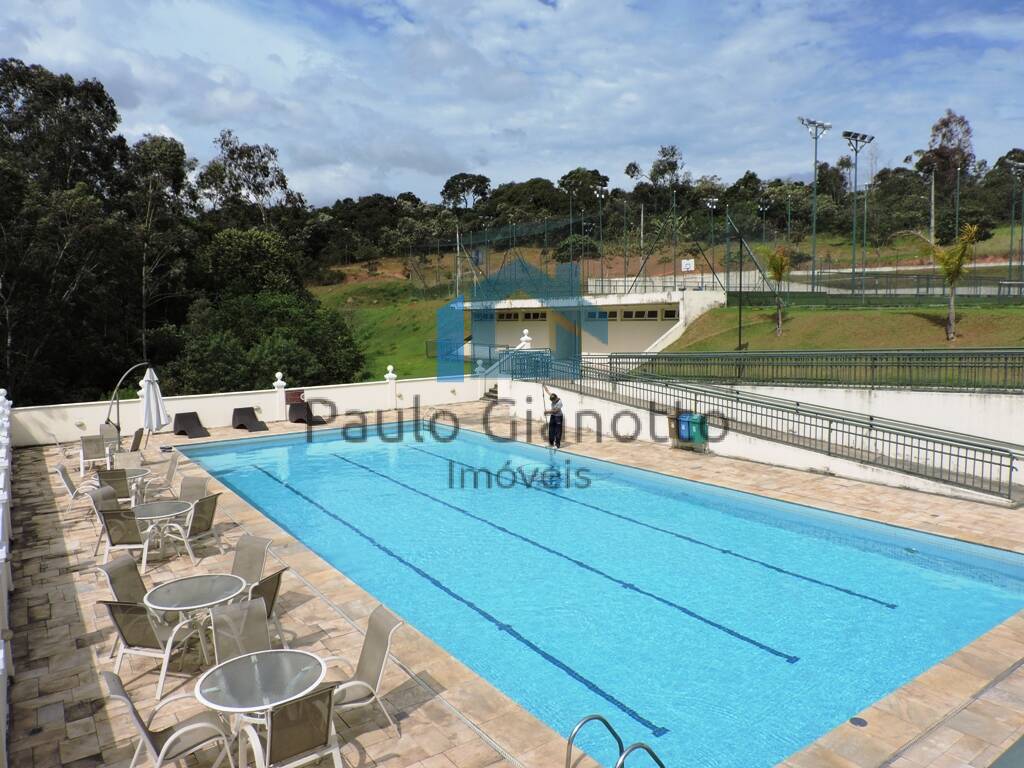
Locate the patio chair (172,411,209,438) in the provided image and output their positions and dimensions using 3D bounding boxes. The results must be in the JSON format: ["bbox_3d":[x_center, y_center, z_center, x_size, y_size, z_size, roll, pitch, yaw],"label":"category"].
[{"bbox_3d":[-10.096,1.302,22.447,0.640,0.670,1.200,-6,8,-42],"label":"patio chair"}]

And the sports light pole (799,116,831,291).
[{"bbox_3d":[13.479,-7.800,31.600,2.100,8.384,0.550,-5,7,-35],"label":"sports light pole"}]

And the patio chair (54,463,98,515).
[{"bbox_3d":[-8.300,2.015,13.677,0.740,0.990,0.590,-3,6,-20],"label":"patio chair"}]

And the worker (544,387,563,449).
[{"bbox_3d":[1.214,0.962,20.493,0.520,1.780,0.500,-4,7,-38],"label":"worker"}]

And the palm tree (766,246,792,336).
[{"bbox_3d":[9.392,-3.254,24.842,0.950,3.158,0.950,1,6,21],"label":"palm tree"}]

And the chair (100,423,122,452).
[{"bbox_3d":[-11.600,1.730,20.130,0.600,1.060,0.710,0,6,10],"label":"chair"}]

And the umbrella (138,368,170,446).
[{"bbox_3d":[-11.230,0.739,22.335,0.750,2.471,0.720,-5,7,-35],"label":"umbrella"}]

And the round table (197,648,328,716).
[{"bbox_3d":[-2.226,3.008,6.440,1.110,0.720,1.110,-1,5,0],"label":"round table"}]

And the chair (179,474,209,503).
[{"bbox_3d":[-5.942,2.305,12.842,0.600,1.060,0.710,1,6,19],"label":"chair"}]

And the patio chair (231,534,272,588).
[{"bbox_3d":[-3.255,2.417,8.453,0.590,0.990,0.740,1,6,23],"label":"patio chair"}]

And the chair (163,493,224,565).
[{"bbox_3d":[-4.891,2.208,10.949,0.740,0.990,0.590,1,6,21],"label":"chair"}]

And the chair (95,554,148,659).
[{"bbox_3d":[-4.441,2.682,8.570,0.710,1.060,0.600,0,6,8],"label":"chair"}]

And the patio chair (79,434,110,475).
[{"bbox_3d":[-10.112,1.708,17.226,0.590,0.990,0.740,-4,6,-27],"label":"patio chair"}]

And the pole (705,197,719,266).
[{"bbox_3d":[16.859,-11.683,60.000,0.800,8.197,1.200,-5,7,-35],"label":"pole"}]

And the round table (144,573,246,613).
[{"bbox_3d":[-3.429,2.622,7.778,1.020,0.720,1.020,-5,7,-35],"label":"round table"}]

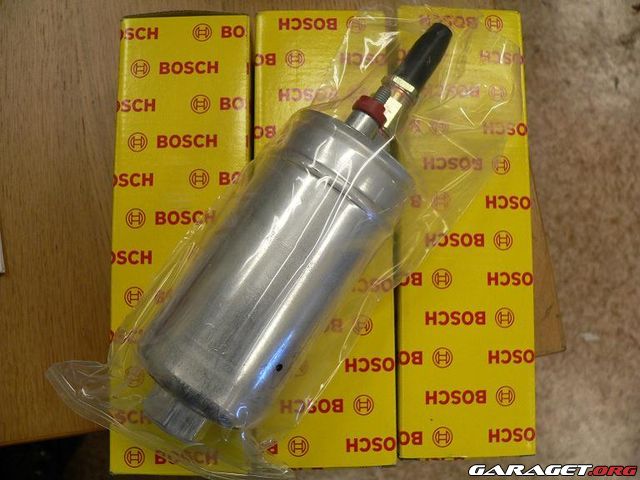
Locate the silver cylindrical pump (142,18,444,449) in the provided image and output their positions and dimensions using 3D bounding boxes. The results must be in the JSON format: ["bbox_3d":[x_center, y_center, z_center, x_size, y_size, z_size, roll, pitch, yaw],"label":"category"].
[{"bbox_3d":[-0.005,-0.011,0.294,0.061,0.061,0.216,34,83,2],"label":"silver cylindrical pump"}]

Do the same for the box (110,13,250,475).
[{"bbox_3d":[-0.067,0.002,0.353,0.065,0.065,0.222,-1,83,-2],"label":"box"}]

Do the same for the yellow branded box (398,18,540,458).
[{"bbox_3d":[0.069,-0.004,0.359,0.065,0.065,0.222,1,83,-2],"label":"yellow branded box"}]

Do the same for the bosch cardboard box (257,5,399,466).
[{"bbox_3d":[0.001,-0.001,0.356,0.065,0.065,0.222,-1,83,-2],"label":"bosch cardboard box"}]

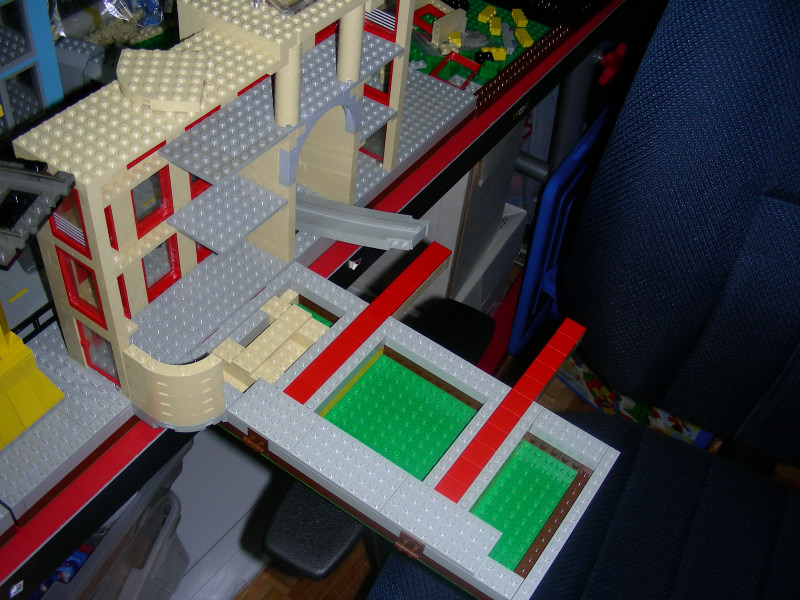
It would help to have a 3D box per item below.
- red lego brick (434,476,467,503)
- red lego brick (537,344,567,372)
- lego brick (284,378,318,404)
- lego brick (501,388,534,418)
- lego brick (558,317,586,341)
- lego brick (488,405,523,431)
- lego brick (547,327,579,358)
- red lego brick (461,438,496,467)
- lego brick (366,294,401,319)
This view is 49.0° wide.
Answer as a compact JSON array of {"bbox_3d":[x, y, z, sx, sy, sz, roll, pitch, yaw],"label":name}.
[{"bbox_3d":[0.029,0.111,0.507,0.016,0.003,0.016,30,50,19],"label":"red lego brick"},{"bbox_3d":[0.101,0.040,0.585,0.016,0.003,0.016,30,50,19],"label":"red lego brick"},{"bbox_3d":[-0.062,0.058,0.543,0.016,0.003,0.016,30,50,19],"label":"lego brick"},{"bbox_3d":[0.074,0.066,0.556,0.016,0.003,0.016,30,50,19],"label":"lego brick"},{"bbox_3d":[0.118,0.022,0.605,0.016,0.003,0.016,30,50,19],"label":"lego brick"},{"bbox_3d":[0.065,0.075,0.546,0.016,0.003,0.016,30,50,19],"label":"lego brick"},{"bbox_3d":[0.110,0.031,0.595,0.016,0.003,0.016,30,50,19],"label":"lego brick"},{"bbox_3d":[0.047,0.093,0.527,0.016,0.003,0.016,30,50,19],"label":"red lego brick"},{"bbox_3d":[-0.009,0.004,0.601,0.016,0.003,0.016,30,50,19],"label":"lego brick"}]

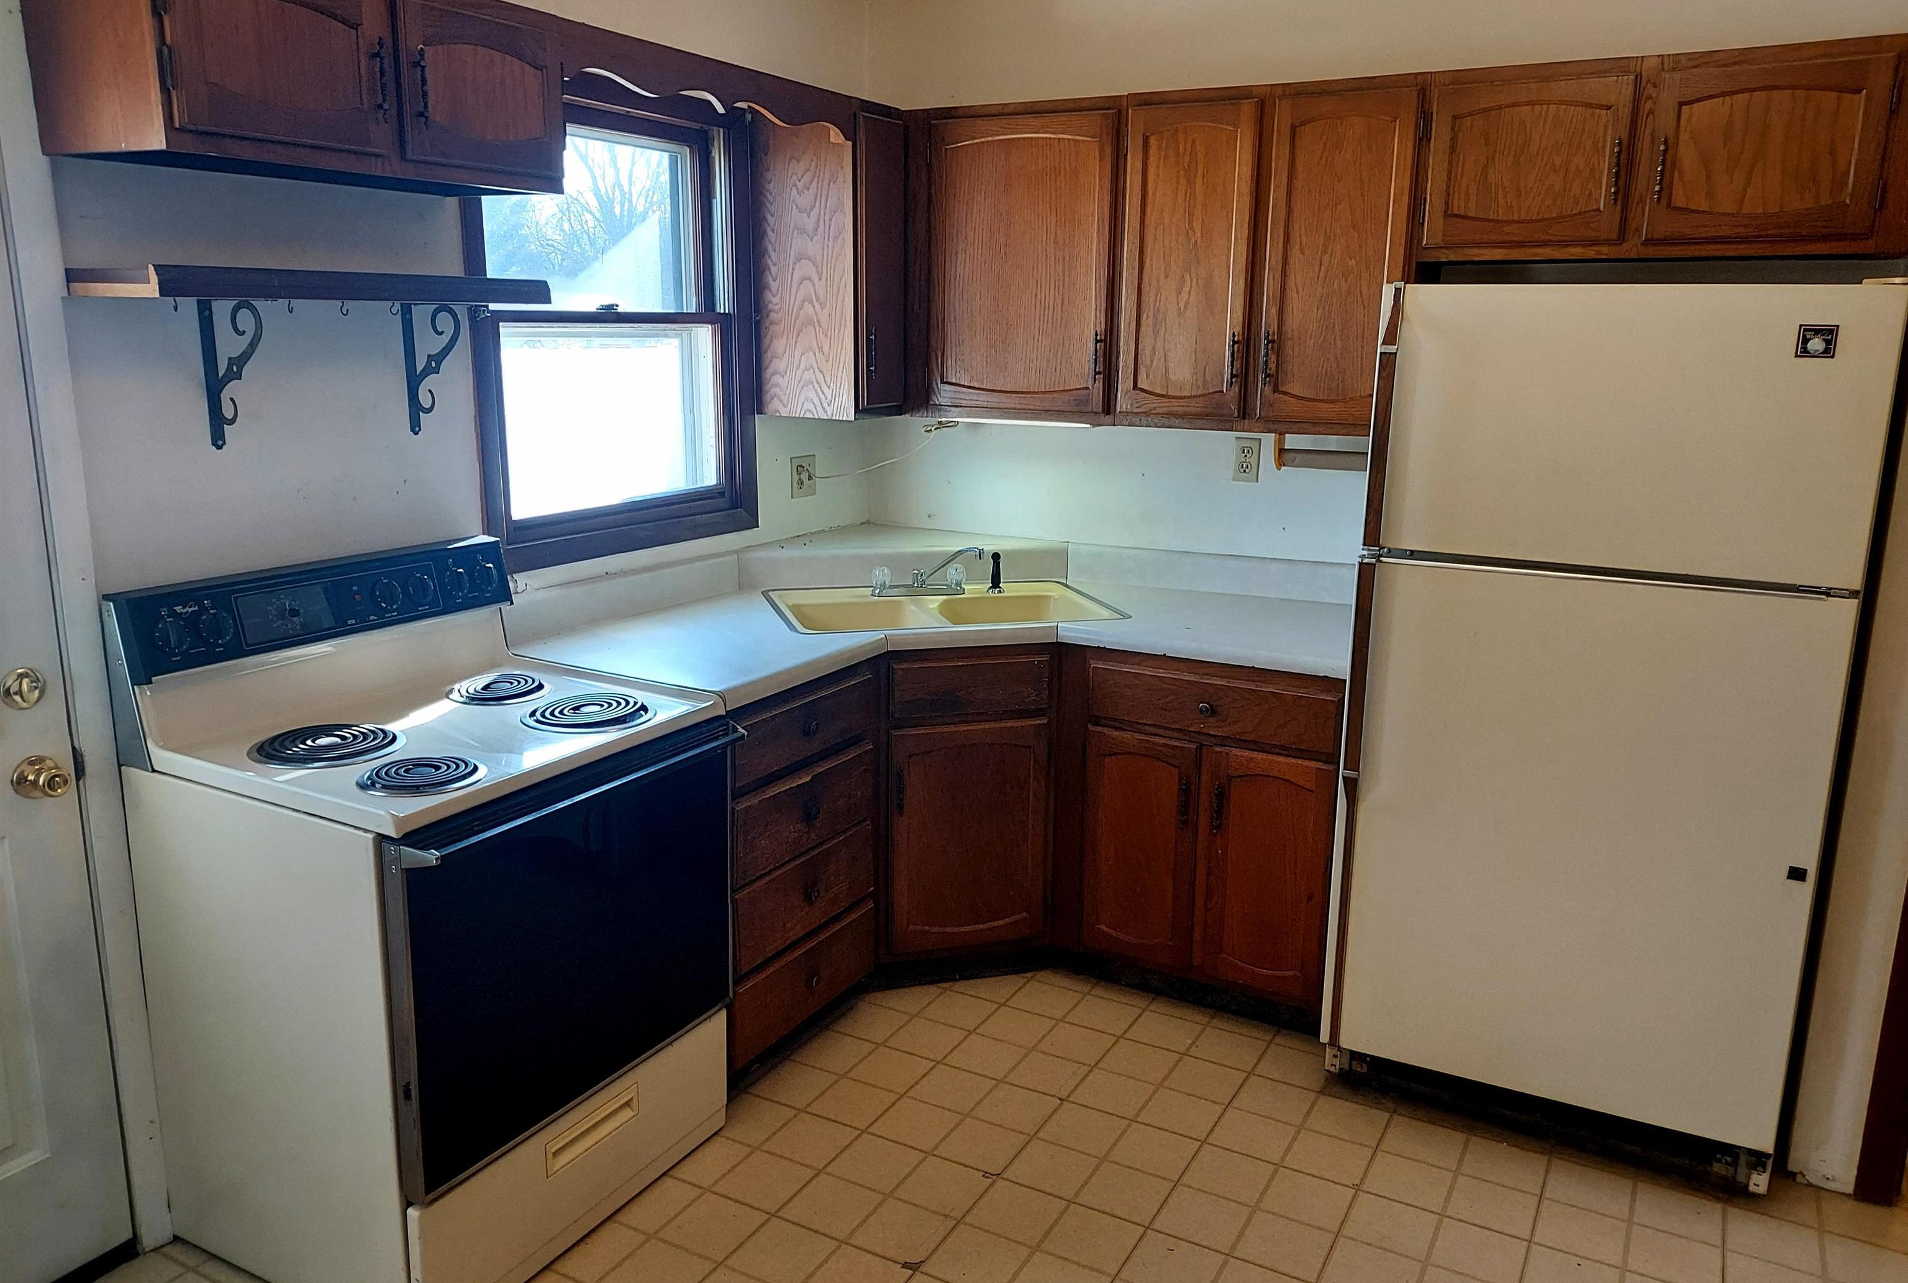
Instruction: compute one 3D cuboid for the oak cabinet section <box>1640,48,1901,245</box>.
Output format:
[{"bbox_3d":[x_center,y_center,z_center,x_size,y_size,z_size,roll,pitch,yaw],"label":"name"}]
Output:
[{"bbox_3d":[1.554,-0.936,2.642,0.390,0.319,0.028,8,14,28],"label":"oak cabinet section"}]

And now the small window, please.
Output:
[{"bbox_3d":[-0.774,-0.731,3.176,0.095,1.036,0.914,8,14,28],"label":"small window"}]

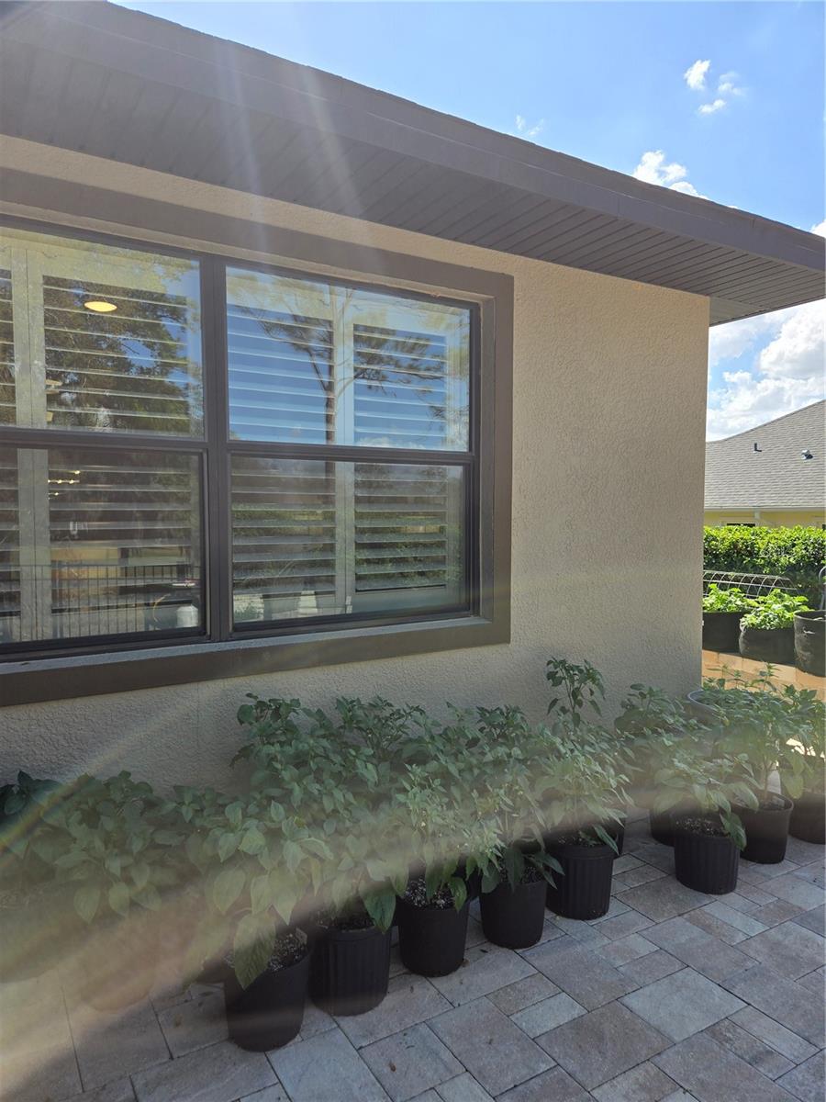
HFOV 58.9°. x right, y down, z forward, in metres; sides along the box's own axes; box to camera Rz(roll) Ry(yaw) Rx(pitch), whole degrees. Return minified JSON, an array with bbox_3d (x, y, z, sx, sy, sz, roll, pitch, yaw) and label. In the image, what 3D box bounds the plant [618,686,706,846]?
[{"bbox_3d":[1.073,0.920,3.182,0.354,0.651,0.354,0,3,0],"label":"plant"}]

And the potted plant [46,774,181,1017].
[{"bbox_3d":[-0.884,0.984,2.165,0.388,0.647,0.388,-2,4,-31],"label":"potted plant"}]

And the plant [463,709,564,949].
[{"bbox_3d":[0.339,0.923,2.466,0.315,0.728,0.315,0,3,0],"label":"plant"}]

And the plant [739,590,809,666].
[{"bbox_3d":[2.725,0.547,5.515,0.500,0.509,0.500,-2,4,-31],"label":"plant"}]

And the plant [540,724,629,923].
[{"bbox_3d":[0.613,0.954,2.631,0.287,0.647,0.287,0,3,0],"label":"plant"}]

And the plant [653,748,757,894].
[{"bbox_3d":[1.115,1.012,2.797,0.370,0.508,0.370,-2,4,-31],"label":"plant"}]

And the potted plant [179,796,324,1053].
[{"bbox_3d":[-0.442,0.989,2.013,0.380,0.650,0.380,-2,4,-31],"label":"potted plant"}]

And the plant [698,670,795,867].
[{"bbox_3d":[1.384,0.879,3.019,0.365,0.748,0.365,-2,4,-31],"label":"plant"}]

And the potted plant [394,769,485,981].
[{"bbox_3d":[0.086,0.993,2.322,0.275,0.606,0.275,0,3,0],"label":"potted plant"}]

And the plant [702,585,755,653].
[{"bbox_3d":[2.521,0.525,5.970,0.500,0.505,0.500,-2,4,-31],"label":"plant"}]

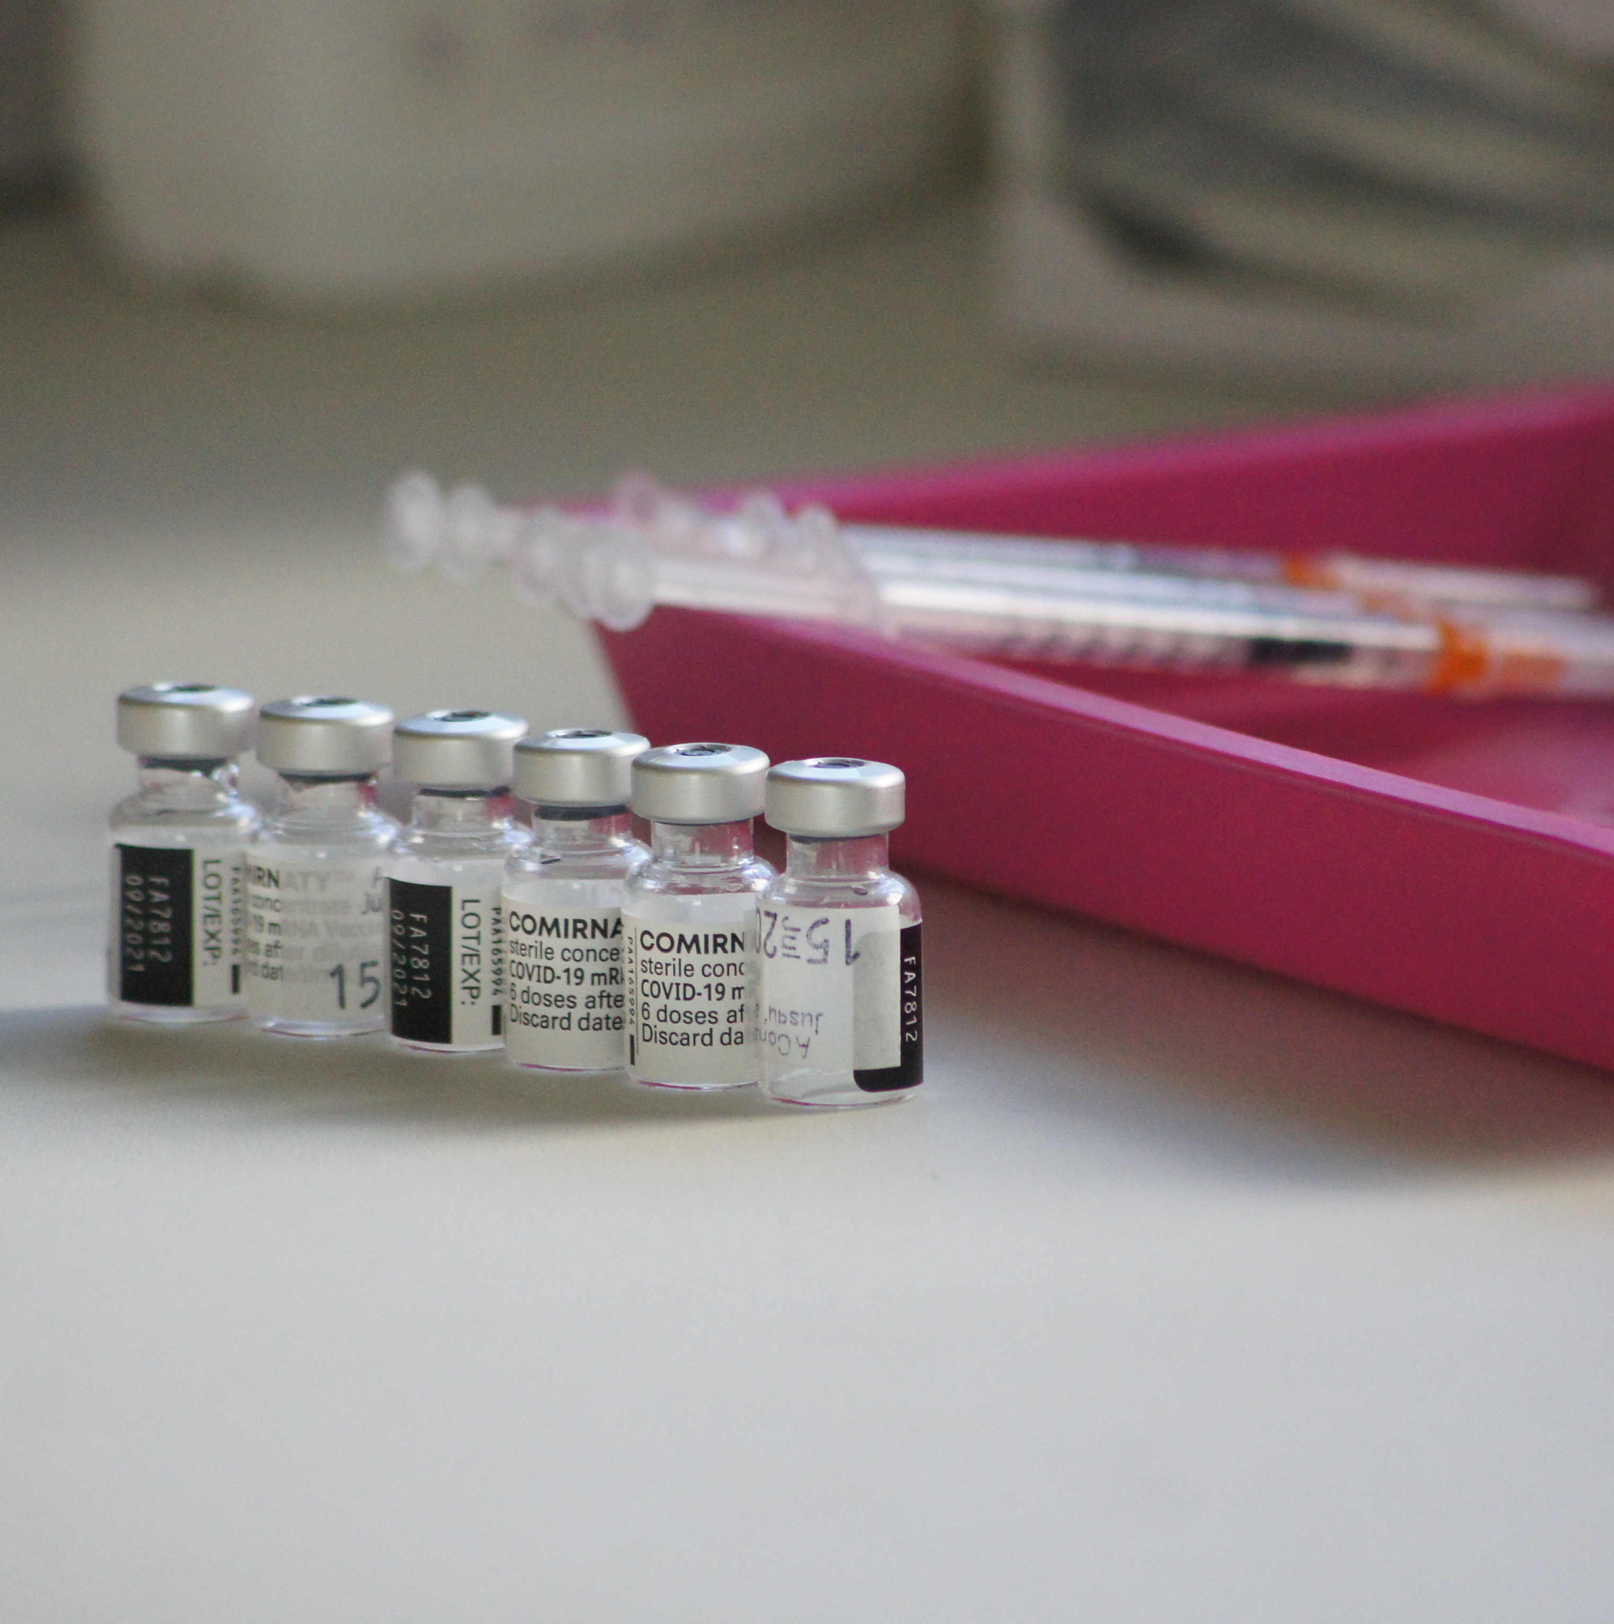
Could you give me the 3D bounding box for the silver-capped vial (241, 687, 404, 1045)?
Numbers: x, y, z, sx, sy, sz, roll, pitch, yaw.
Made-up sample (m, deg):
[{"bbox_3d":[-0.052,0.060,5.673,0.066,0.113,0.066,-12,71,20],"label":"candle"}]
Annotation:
[{"bbox_3d":[-0.048,0.005,2.041,0.016,0.032,0.016,-1,11,0],"label":"silver-capped vial"}]

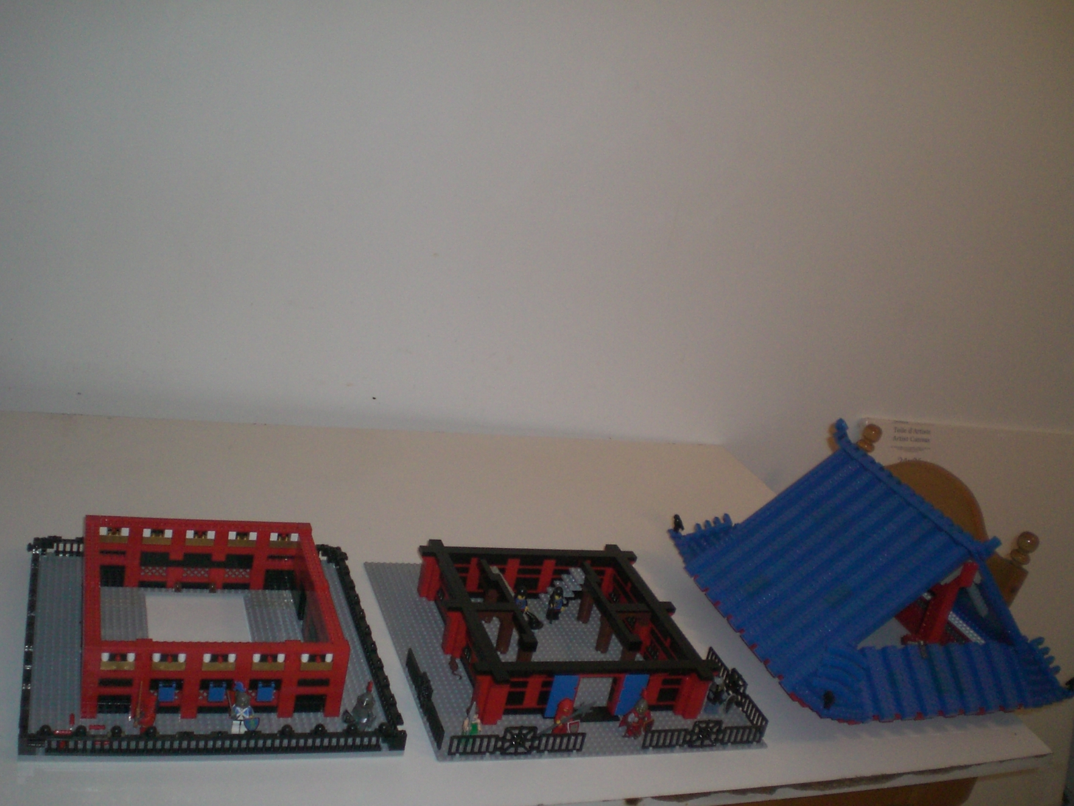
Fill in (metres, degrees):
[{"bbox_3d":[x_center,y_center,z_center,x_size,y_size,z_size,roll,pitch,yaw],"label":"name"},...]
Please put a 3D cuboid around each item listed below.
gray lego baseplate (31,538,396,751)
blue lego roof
[{"bbox_3d":[-0.348,0.244,1.247,0.354,0.025,0.354,5,22,-21],"label":"gray lego baseplate"},{"bbox_3d":[0.443,0.197,1.510,0.384,0.234,0.394,5,22,-22],"label":"blue lego roof"}]

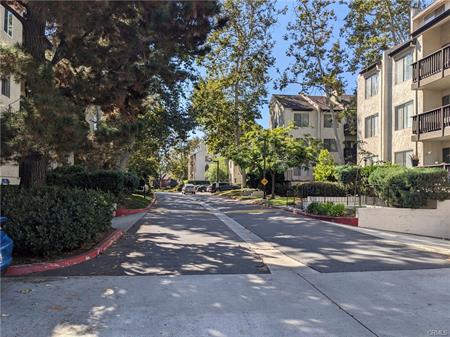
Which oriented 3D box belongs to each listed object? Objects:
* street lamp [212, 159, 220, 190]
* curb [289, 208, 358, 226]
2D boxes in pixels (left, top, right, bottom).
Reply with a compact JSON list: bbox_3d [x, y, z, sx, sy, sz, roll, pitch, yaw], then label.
[{"bbox_3d":[-1.201,1.156,52.000,1.000,4.700,0.300,1,-3,-17],"label":"street lamp"},{"bbox_3d":[4.348,2.216,17.209,0.524,0.320,7.599,1,-2,-10],"label":"curb"}]

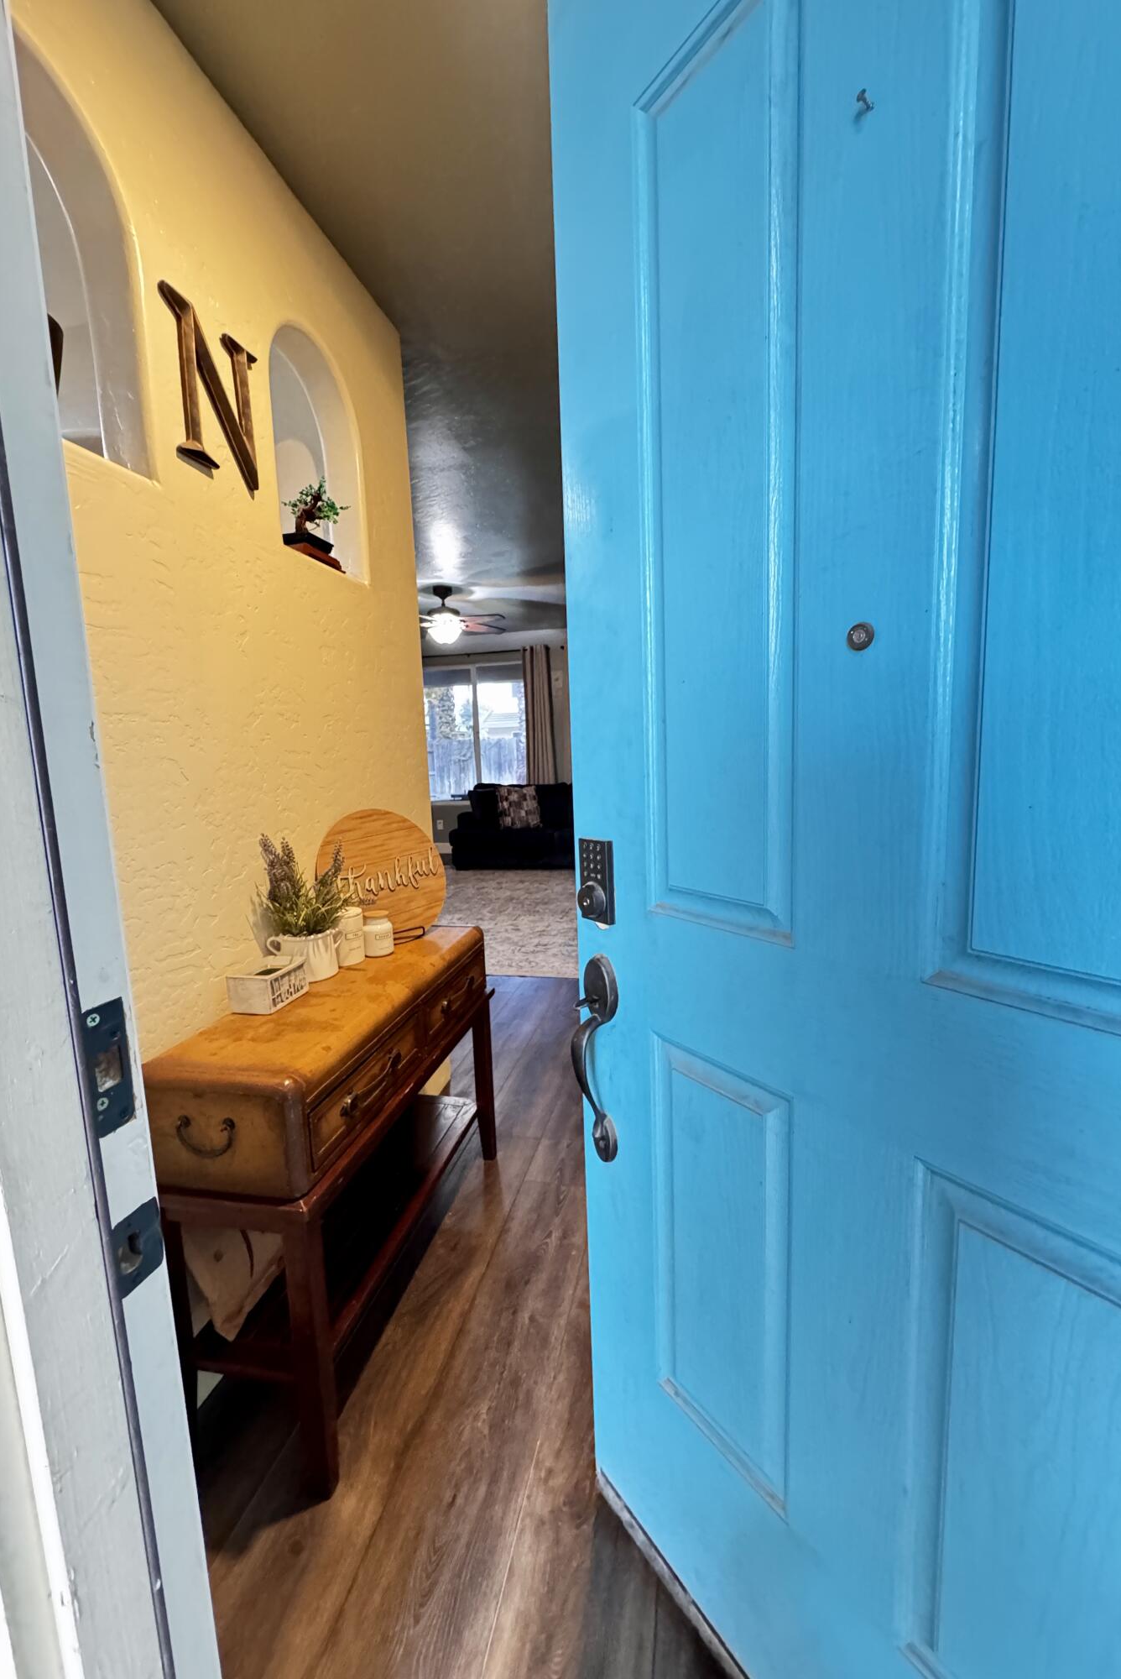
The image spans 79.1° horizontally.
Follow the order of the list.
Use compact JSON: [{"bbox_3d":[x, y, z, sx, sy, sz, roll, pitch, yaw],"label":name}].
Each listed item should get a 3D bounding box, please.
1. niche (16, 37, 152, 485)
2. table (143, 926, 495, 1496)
[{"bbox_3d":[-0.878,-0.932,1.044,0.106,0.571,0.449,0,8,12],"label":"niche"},{"bbox_3d":[-0.477,0.713,1.675,0.355,0.749,1.045,0,8,12],"label":"table"}]

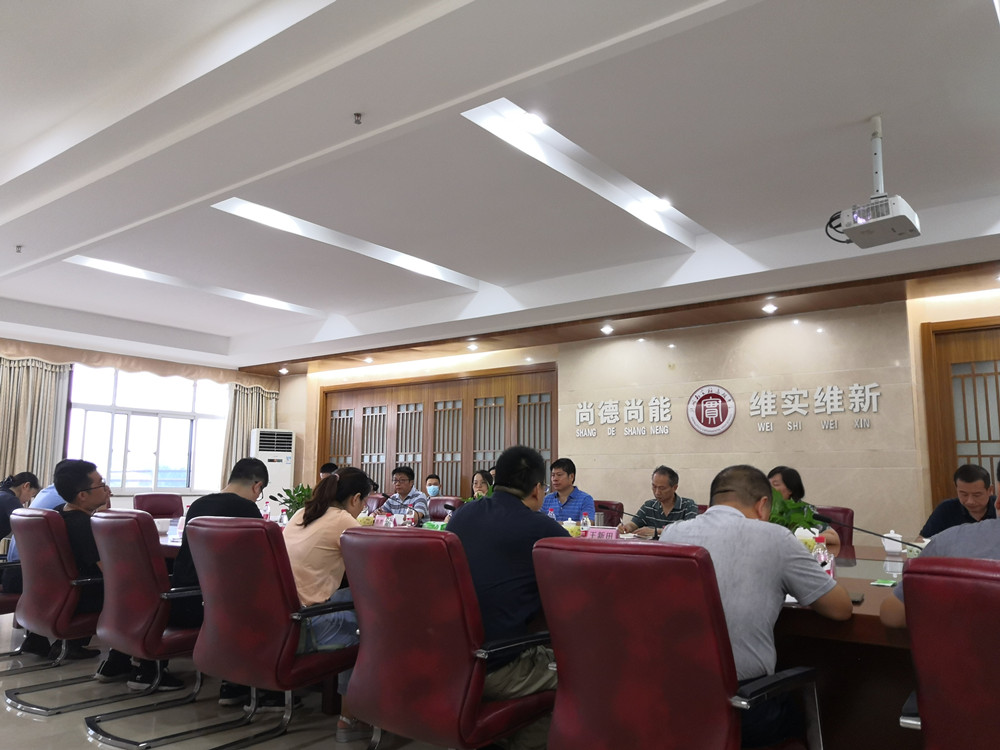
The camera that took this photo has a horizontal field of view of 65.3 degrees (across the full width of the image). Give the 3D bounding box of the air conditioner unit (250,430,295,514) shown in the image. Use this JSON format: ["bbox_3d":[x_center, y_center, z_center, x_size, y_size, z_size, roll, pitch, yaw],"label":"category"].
[{"bbox_3d":[-3.086,1.622,10.515,0.510,1.850,0.360,5,-9,-29],"label":"air conditioner unit"}]

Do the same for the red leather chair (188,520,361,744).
[{"bbox_3d":[-0.844,1.053,3.148,0.600,0.960,0.720,-6,-10,37],"label":"red leather chair"}]

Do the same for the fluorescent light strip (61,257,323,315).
[{"bbox_3d":[-2.400,-0.765,6.789,0.252,0.100,2.568,-6,-10,37],"label":"fluorescent light strip"}]

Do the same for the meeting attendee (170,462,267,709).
[{"bbox_3d":[-1.351,1.039,3.975,0.550,1.250,0.800,-6,-10,37],"label":"meeting attendee"}]

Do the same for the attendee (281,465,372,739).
[{"bbox_3d":[-0.683,0.976,3.302,0.500,1.160,0.750,-6,-10,37],"label":"attendee"}]

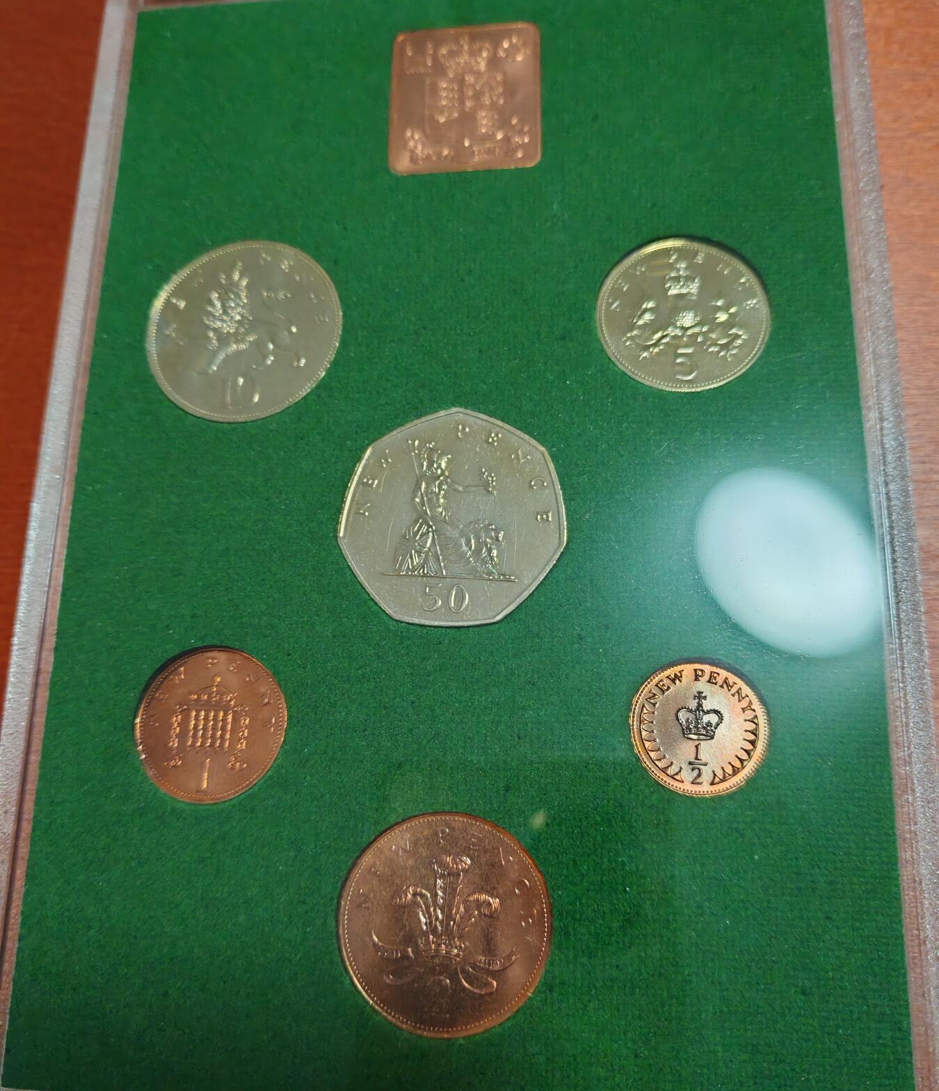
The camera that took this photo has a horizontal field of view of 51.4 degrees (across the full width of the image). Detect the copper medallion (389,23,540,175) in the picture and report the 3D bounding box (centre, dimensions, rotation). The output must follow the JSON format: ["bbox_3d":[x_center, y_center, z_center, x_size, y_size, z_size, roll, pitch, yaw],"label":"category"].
[{"bbox_3d":[-0.001,-0.068,0.149,0.023,0.002,0.026,-1,75,5],"label":"copper medallion"}]

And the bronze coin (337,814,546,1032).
[{"bbox_3d":[-0.003,0.046,0.119,0.026,0.002,0.026,-1,75,5],"label":"bronze coin"}]

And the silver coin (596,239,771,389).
[{"bbox_3d":[0.030,-0.032,0.137,0.024,0.002,0.024,-1,75,5],"label":"silver coin"}]

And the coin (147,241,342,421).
[{"bbox_3d":[-0.033,-0.031,0.142,0.029,0.002,0.029,-1,75,5],"label":"coin"}]

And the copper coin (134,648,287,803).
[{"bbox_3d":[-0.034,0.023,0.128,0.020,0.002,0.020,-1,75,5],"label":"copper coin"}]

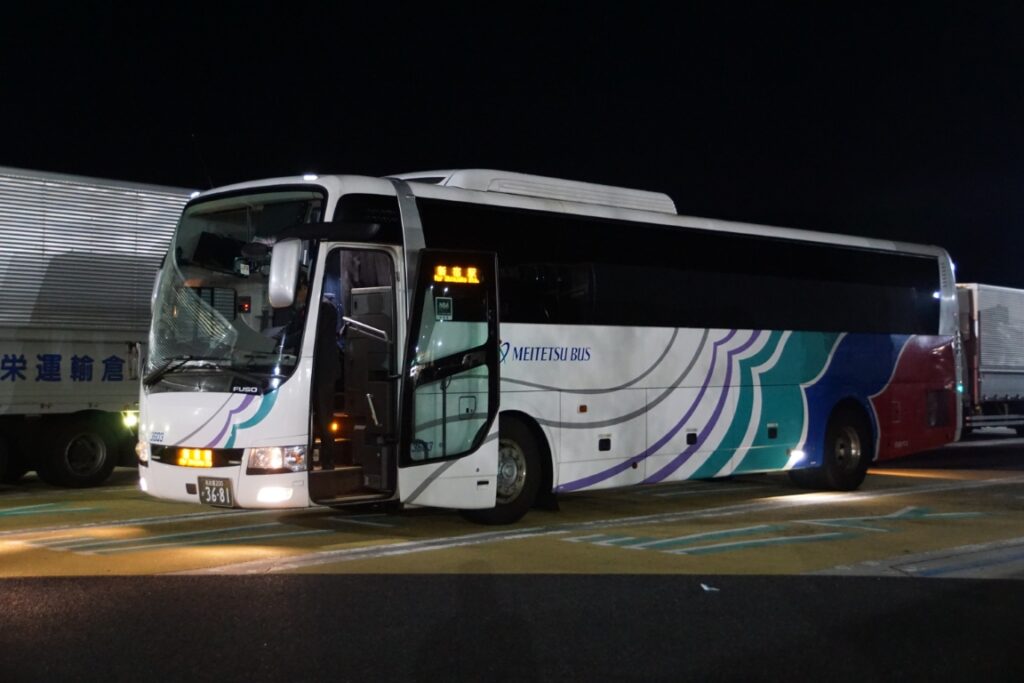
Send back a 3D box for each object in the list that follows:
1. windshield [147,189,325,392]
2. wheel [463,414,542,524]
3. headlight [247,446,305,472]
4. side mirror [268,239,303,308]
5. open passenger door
[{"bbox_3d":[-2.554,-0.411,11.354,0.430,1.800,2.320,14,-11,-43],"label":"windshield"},{"bbox_3d":[-0.204,1.204,12.120,1.040,1.040,0.300,2,-2,-44],"label":"wheel"},{"bbox_3d":[-1.911,0.978,10.498,0.460,0.210,0.240,-1,-2,31],"label":"headlight"},{"bbox_3d":[-1.813,-0.546,10.271,0.250,0.550,0.150,-1,-7,21],"label":"side mirror"},{"bbox_3d":[-0.533,0.320,10.920,0.940,2.160,0.140,1,-4,-30],"label":"open passenger door"}]

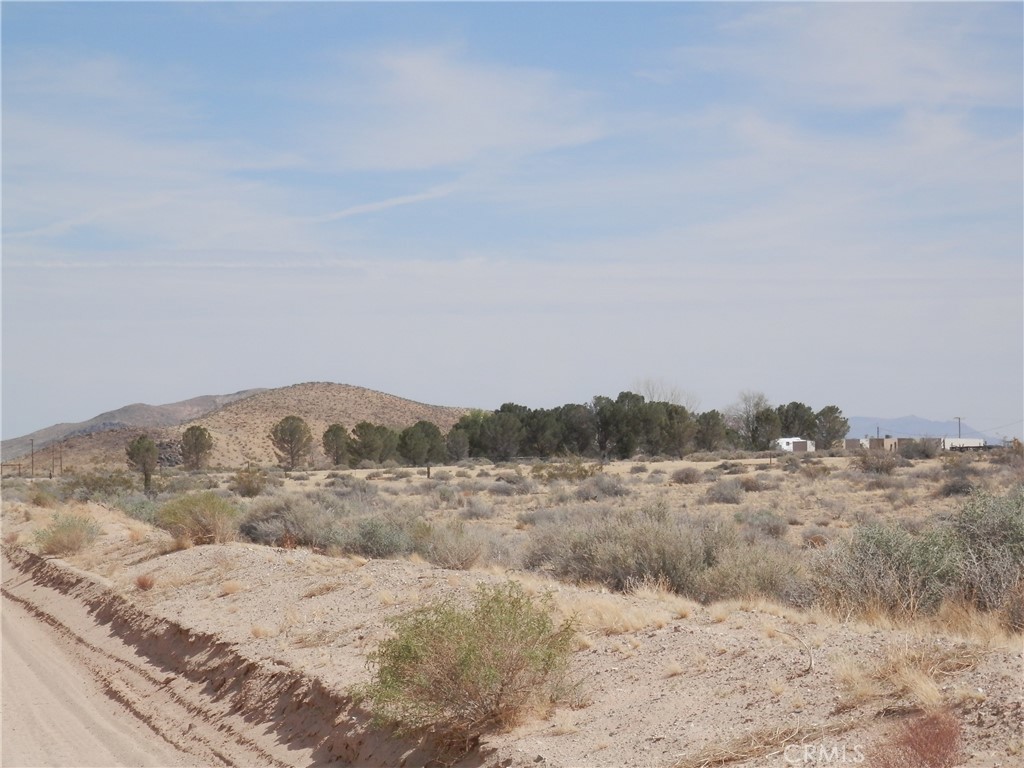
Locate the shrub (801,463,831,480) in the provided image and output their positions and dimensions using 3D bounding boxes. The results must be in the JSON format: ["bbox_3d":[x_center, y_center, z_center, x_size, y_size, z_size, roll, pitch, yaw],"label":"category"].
[{"bbox_3d":[14.566,4.186,150.000,1.530,0.860,1.380,0,-1,0],"label":"shrub"}]

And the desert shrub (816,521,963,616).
[{"bbox_3d":[3.437,1.698,28.700,1.370,0.860,1.240,0,-1,0],"label":"desert shrub"}]

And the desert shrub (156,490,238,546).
[{"bbox_3d":[-5.433,2.316,54.000,1.447,0.964,1.331,0,-1,0],"label":"desert shrub"}]

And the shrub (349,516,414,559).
[{"bbox_3d":[-1.956,2.301,47.000,0.989,0.630,0.910,0,-1,0],"label":"shrub"}]

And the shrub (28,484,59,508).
[{"bbox_3d":[-16.435,3.946,110.000,1.050,0.840,0.950,0,-1,0],"label":"shrub"}]

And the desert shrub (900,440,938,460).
[{"bbox_3d":[38.891,6.314,300.000,3.830,1.820,3.250,0,-1,0],"label":"desert shrub"}]

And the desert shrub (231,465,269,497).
[{"bbox_3d":[-9.376,3.518,112.000,1.357,1.143,1.249,0,-1,0],"label":"desert shrub"}]

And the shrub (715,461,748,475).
[{"bbox_3d":[13.160,5.006,188.000,2.040,0.840,1.730,0,-1,0],"label":"shrub"}]

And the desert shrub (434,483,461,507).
[{"bbox_3d":[-1.995,3.418,97.000,0.800,0.740,0.720,0,-1,0],"label":"desert shrub"}]

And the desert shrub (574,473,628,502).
[{"bbox_3d":[2.940,3.367,103.000,1.770,0.920,1.600,0,-1,0],"label":"desert shrub"}]

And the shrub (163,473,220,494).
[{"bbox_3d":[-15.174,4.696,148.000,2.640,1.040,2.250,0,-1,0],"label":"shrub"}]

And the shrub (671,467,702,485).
[{"bbox_3d":[7.346,3.852,132.000,1.347,0.758,1.239,0,-1,0],"label":"shrub"}]

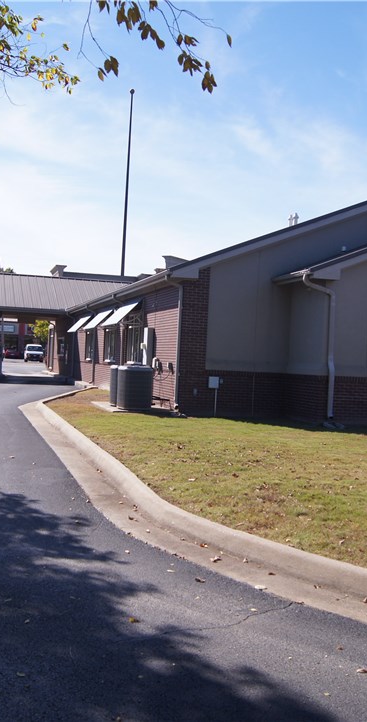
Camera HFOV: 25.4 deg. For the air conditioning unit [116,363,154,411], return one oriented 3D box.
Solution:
[{"bbox_3d":[-1.149,0.639,19.500,0.780,1.050,0.780,3,0,-15],"label":"air conditioning unit"}]

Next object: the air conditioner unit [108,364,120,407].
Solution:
[{"bbox_3d":[-1.418,0.627,20.600,0.770,1.040,0.770,3,0,-15],"label":"air conditioner unit"}]

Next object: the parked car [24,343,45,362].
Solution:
[{"bbox_3d":[-16.384,-0.819,89.300,1.920,1.930,4.900,3,0,-15],"label":"parked car"}]

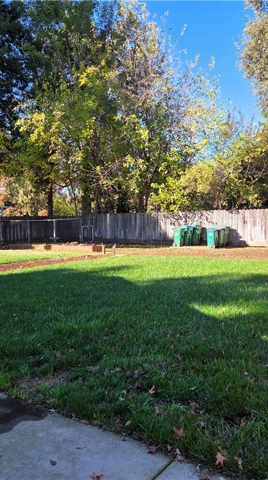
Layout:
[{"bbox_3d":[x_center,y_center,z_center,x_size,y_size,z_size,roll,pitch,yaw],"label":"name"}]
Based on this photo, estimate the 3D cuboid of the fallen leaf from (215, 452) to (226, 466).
[{"bbox_3d":[0.530,1.340,2.592,0.072,0.035,0.090,1,3,12],"label":"fallen leaf"}]

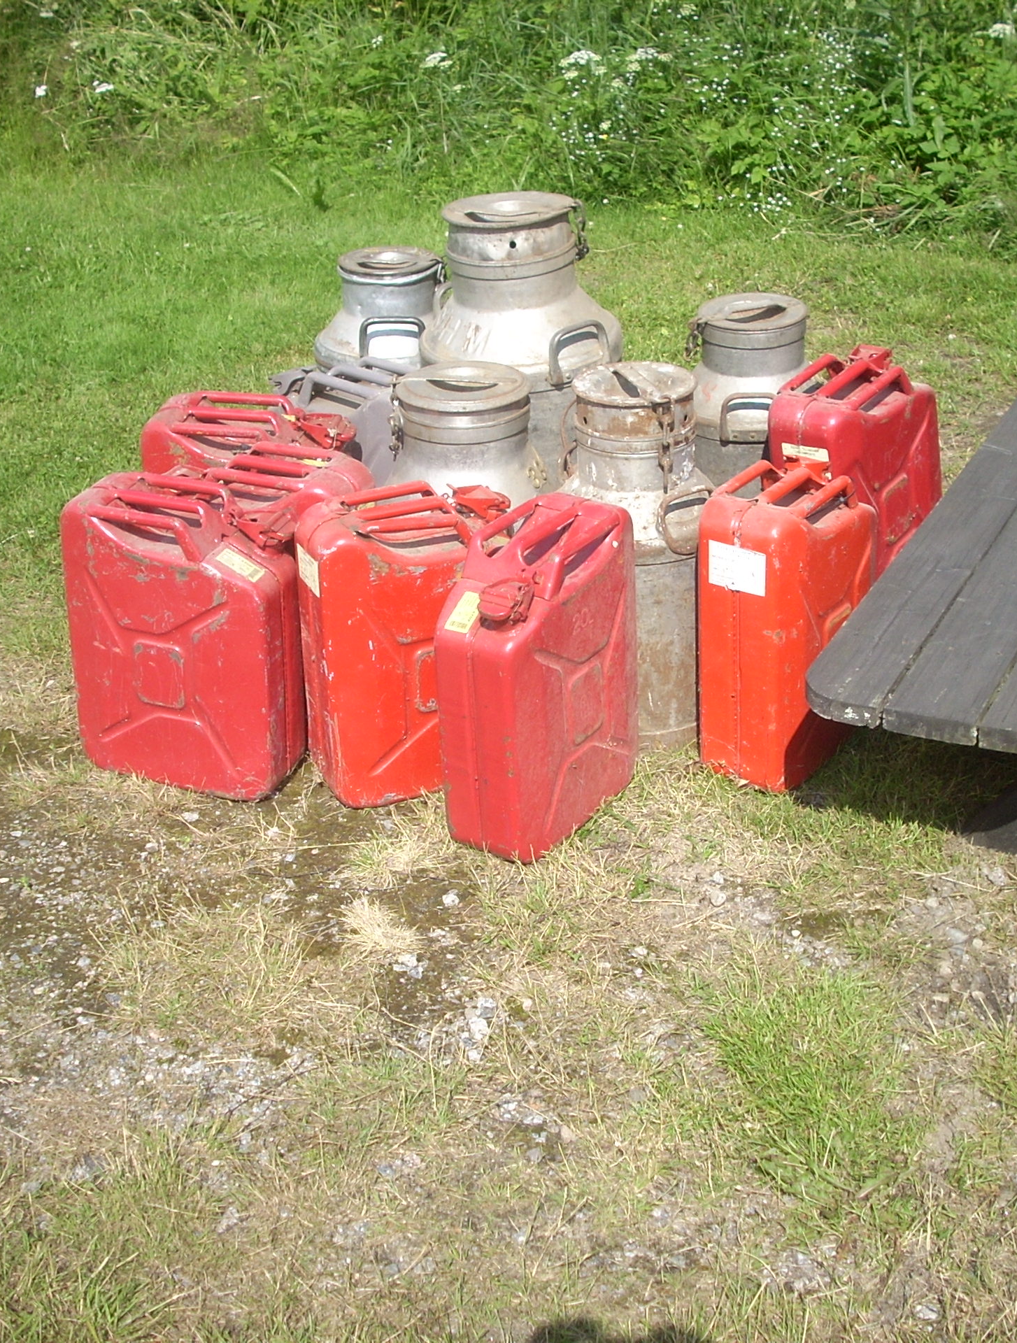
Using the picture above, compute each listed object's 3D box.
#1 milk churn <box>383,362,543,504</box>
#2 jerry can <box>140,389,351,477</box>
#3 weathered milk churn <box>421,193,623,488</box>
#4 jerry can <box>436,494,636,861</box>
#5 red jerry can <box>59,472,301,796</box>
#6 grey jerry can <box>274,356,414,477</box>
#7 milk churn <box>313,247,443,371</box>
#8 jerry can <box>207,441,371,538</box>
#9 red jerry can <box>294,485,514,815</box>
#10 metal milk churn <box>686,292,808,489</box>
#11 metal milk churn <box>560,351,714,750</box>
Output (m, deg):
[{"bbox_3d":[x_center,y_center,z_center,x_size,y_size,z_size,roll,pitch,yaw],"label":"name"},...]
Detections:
[{"bbox_3d":[-0.065,-0.236,3.252,0.295,0.535,0.295,-2,26,1],"label":"milk churn"},{"bbox_3d":[-0.456,-0.244,3.379,0.345,0.466,0.165,3,28,8],"label":"jerry can"},{"bbox_3d":[0.018,-0.552,3.709,0.380,0.700,0.380,-2,26,1],"label":"weathered milk churn"},{"bbox_3d":[0.049,0.005,2.832,0.165,0.466,0.345,12,29,29],"label":"jerry can"},{"bbox_3d":[-0.503,-0.055,2.984,0.345,0.466,0.165,10,27,21],"label":"red jerry can"},{"bbox_3d":[-0.262,-0.338,3.560,0.345,0.466,0.165,20,34,36],"label":"grey jerry can"},{"bbox_3d":[-0.226,-0.583,3.956,0.310,0.550,0.310,-2,26,1],"label":"milk churn"},{"bbox_3d":[-0.380,-0.129,3.140,0.345,0.466,0.165,9,28,20],"label":"jerry can"},{"bbox_3d":[-0.138,-0.048,2.966,0.345,0.466,0.165,-13,28,-19],"label":"red jerry can"},{"bbox_3d":[0.470,-0.453,3.693,0.285,0.515,0.285,-2,26,1],"label":"metal milk churn"},{"bbox_3d":[0.206,-0.187,3.079,0.264,0.587,0.264,-2,26,1],"label":"metal milk churn"}]

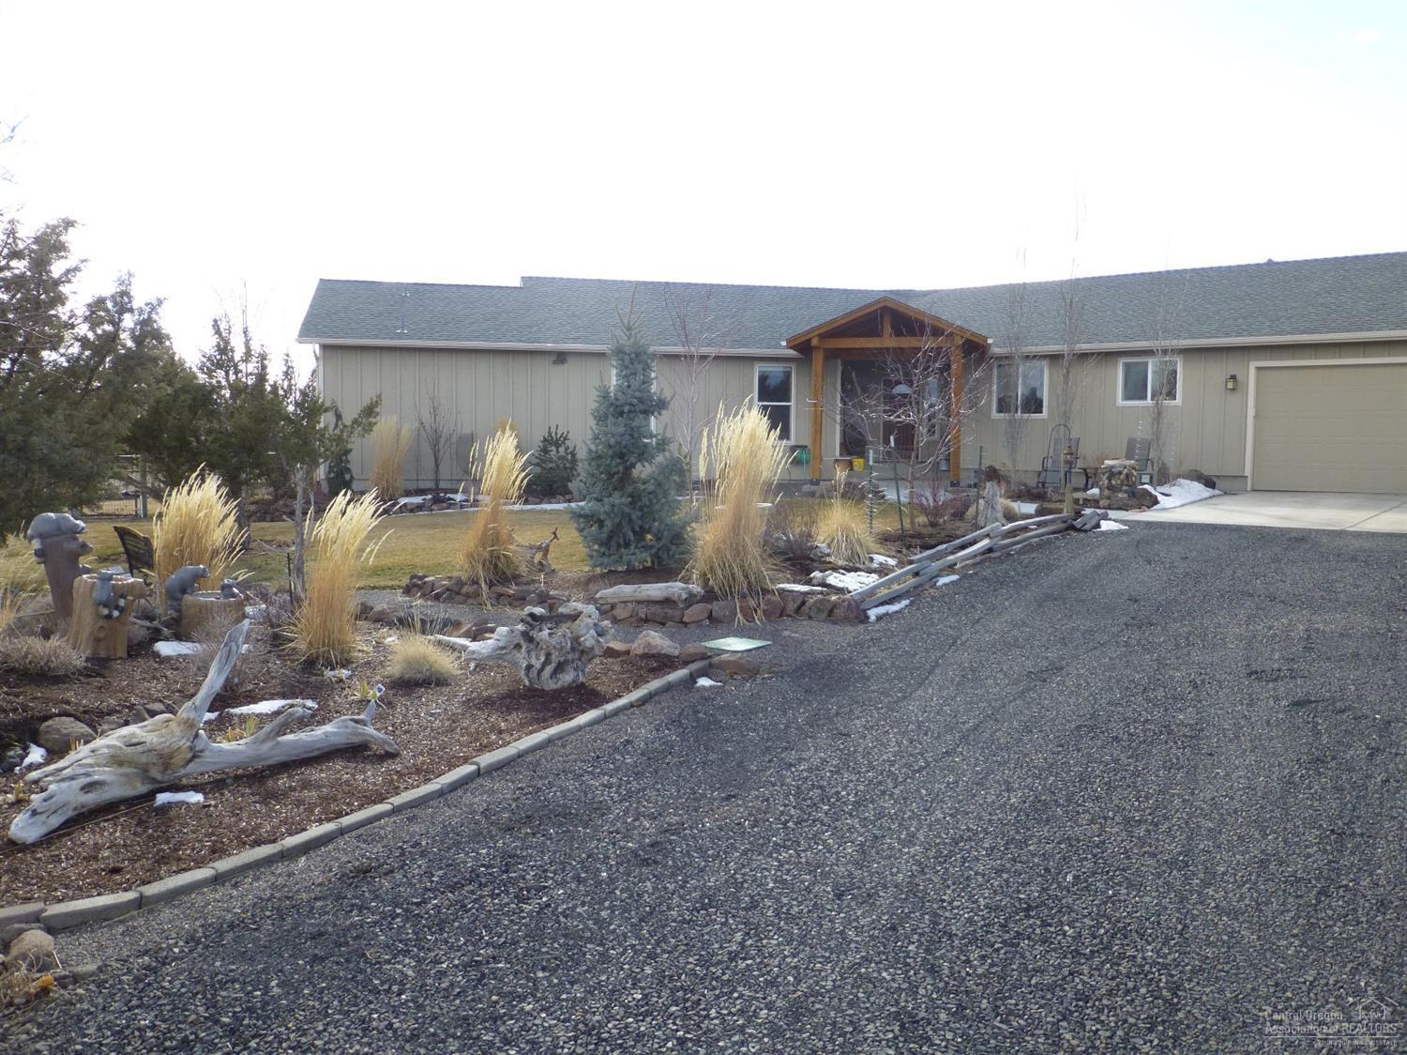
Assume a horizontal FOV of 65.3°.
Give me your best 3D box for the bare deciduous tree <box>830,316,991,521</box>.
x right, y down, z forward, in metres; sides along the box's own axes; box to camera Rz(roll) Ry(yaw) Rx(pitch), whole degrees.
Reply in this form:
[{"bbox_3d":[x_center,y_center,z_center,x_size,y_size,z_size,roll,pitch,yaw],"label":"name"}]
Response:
[{"bbox_3d":[2.778,-1.422,14.786,2.100,2.800,2.050,1,4,10],"label":"bare deciduous tree"}]

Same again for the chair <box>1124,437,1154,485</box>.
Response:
[{"bbox_3d":[8.848,-1.311,22.358,0.620,1.040,0.700,2,4,24],"label":"chair"}]

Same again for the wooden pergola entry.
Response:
[{"bbox_3d":[4.116,-2.963,24.161,4.200,3.900,3.000,2,5,12],"label":"wooden pergola entry"}]

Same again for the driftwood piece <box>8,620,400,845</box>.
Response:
[{"bbox_3d":[-2.285,0.878,5.152,0.560,0.680,1.720,5,7,44],"label":"driftwood piece"}]

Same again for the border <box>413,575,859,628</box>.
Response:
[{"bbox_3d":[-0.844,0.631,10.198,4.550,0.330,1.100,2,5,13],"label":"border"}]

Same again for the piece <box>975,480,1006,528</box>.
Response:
[{"bbox_3d":[4.541,-0.375,17.400,0.450,0.760,0.420,2,5,18],"label":"piece"}]

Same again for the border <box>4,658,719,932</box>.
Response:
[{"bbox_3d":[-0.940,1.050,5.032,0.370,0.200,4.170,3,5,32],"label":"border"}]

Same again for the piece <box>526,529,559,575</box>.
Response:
[{"bbox_3d":[-1.356,0.204,9.236,0.290,0.400,0.200,0,4,-8],"label":"piece"}]

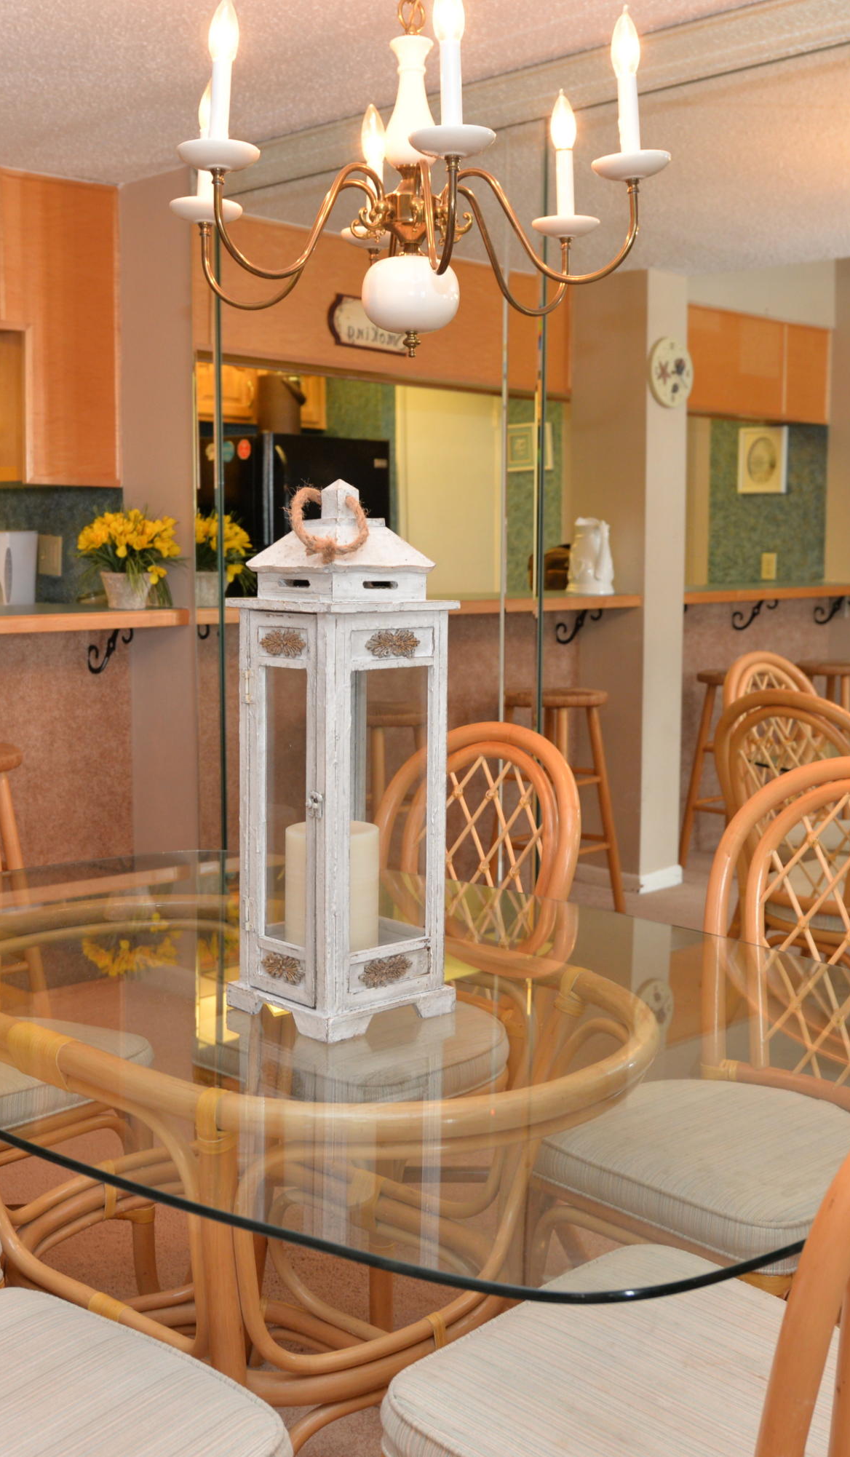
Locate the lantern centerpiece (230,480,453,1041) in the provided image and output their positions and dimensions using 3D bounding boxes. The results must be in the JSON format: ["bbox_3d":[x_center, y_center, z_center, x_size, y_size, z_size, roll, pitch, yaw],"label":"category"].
[{"bbox_3d":[-0.095,0.021,1.643,0.186,0.593,0.186,-7,10,-44],"label":"lantern centerpiece"}]

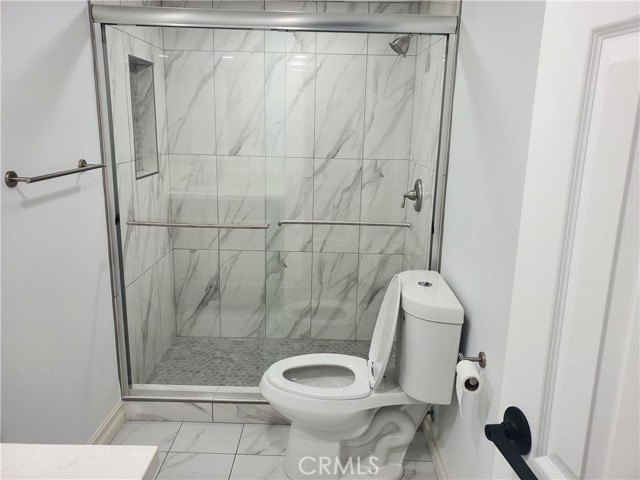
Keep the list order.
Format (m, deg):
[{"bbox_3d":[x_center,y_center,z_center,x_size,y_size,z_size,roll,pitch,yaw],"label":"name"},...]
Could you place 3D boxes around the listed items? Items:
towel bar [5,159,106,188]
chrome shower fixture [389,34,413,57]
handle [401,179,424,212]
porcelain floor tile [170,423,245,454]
[{"bbox_3d":[-0.916,-0.242,1.714,0.083,0.053,0.520,1,13,0],"label":"towel bar"},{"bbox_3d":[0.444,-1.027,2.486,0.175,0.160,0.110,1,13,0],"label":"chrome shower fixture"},{"bbox_3d":[0.505,-0.245,2.668,0.106,0.178,0.172,1,13,0],"label":"handle"},{"bbox_3d":[-0.532,0.945,2.285,0.305,0.011,0.230,1,13,0],"label":"porcelain floor tile"}]

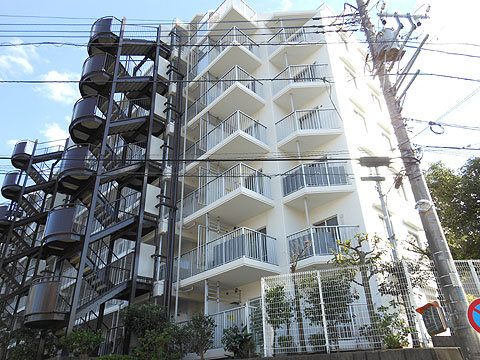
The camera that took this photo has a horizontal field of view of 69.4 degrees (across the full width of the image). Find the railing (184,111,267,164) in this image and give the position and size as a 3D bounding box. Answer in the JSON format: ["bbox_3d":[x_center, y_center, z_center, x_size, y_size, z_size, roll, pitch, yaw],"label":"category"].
[{"bbox_3d":[-0.817,-1.487,17.139,1.890,1.080,4.500,21,-36,-36],"label":"railing"}]

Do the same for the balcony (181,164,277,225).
[{"bbox_3d":[-0.724,1.088,15.881,2.010,1.310,4.630,21,-36,-36],"label":"balcony"}]

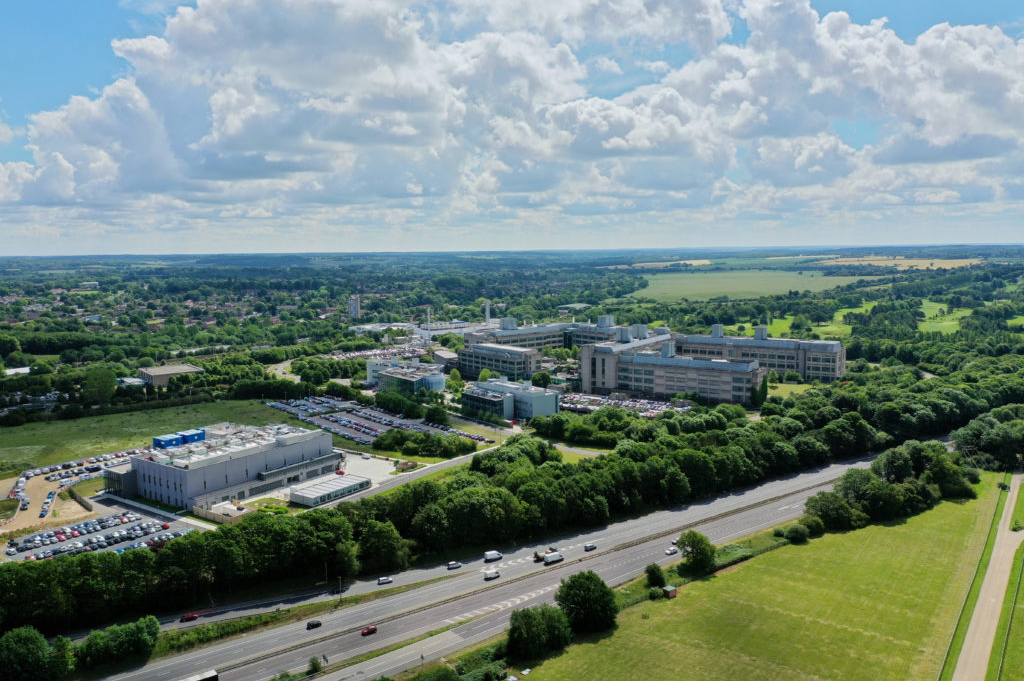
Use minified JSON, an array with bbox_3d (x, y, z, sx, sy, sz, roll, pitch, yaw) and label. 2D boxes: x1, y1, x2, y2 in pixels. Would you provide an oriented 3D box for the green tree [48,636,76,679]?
[{"bbox_3d":[-106.100,74.530,188.050,5.680,9.780,5.680,-1,7,0],"label":"green tree"}]

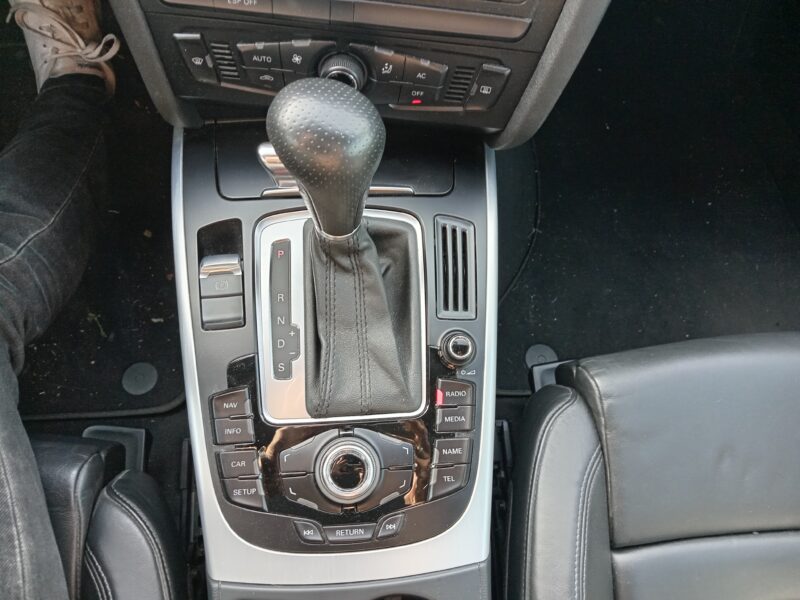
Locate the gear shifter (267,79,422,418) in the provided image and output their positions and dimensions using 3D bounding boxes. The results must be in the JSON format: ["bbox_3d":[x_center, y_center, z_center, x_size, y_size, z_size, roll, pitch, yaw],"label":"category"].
[{"bbox_3d":[-0.025,-0.018,0.351,0.093,0.155,0.188,-2,85,-6],"label":"gear shifter"}]

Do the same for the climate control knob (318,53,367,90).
[{"bbox_3d":[-0.037,-0.141,0.374,0.033,0.033,0.017,5,53,-4],"label":"climate control knob"}]

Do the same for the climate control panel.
[{"bbox_3d":[-0.038,-0.147,0.377,0.214,0.047,0.022,5,53,-4],"label":"climate control panel"}]

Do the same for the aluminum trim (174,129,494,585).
[{"bbox_3d":[-0.042,0.044,0.433,0.227,0.046,0.328,-2,93,-6],"label":"aluminum trim"}]

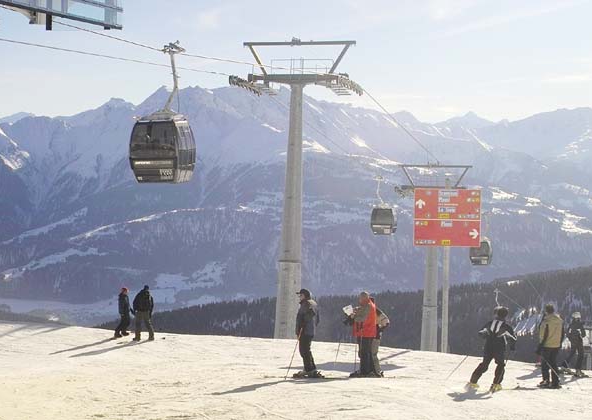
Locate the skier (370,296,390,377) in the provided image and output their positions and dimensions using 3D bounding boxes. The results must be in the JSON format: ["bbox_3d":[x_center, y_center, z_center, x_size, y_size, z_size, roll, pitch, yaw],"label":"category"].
[{"bbox_3d":[1.673,2.635,24.000,0.520,1.680,0.560,1,3,15],"label":"skier"}]

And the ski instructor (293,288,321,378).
[{"bbox_3d":[0.230,2.476,23.100,0.560,1.790,0.540,1,3,0],"label":"ski instructor"}]

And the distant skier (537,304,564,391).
[{"bbox_3d":[5.290,2.844,24.100,0.580,1.750,0.480,-2,4,-40],"label":"distant skier"}]

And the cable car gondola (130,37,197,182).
[{"bbox_3d":[-4.716,-3.444,40.800,1.900,5.000,1.850,2,3,18],"label":"cable car gondola"}]

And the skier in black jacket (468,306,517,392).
[{"bbox_3d":[3.896,2.756,22.900,0.900,1.700,0.580,1,3,15],"label":"skier in black jacket"}]

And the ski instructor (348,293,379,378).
[{"bbox_3d":[1.358,2.529,23.400,0.620,1.760,0.560,1,3,10],"label":"ski instructor"}]

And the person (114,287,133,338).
[{"bbox_3d":[-5.812,3.460,38.800,0.580,1.700,0.520,-1,3,-25],"label":"person"}]

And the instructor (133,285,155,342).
[{"bbox_3d":[-4.841,3.313,36.900,0.660,1.790,0.480,1,3,5],"label":"instructor"}]

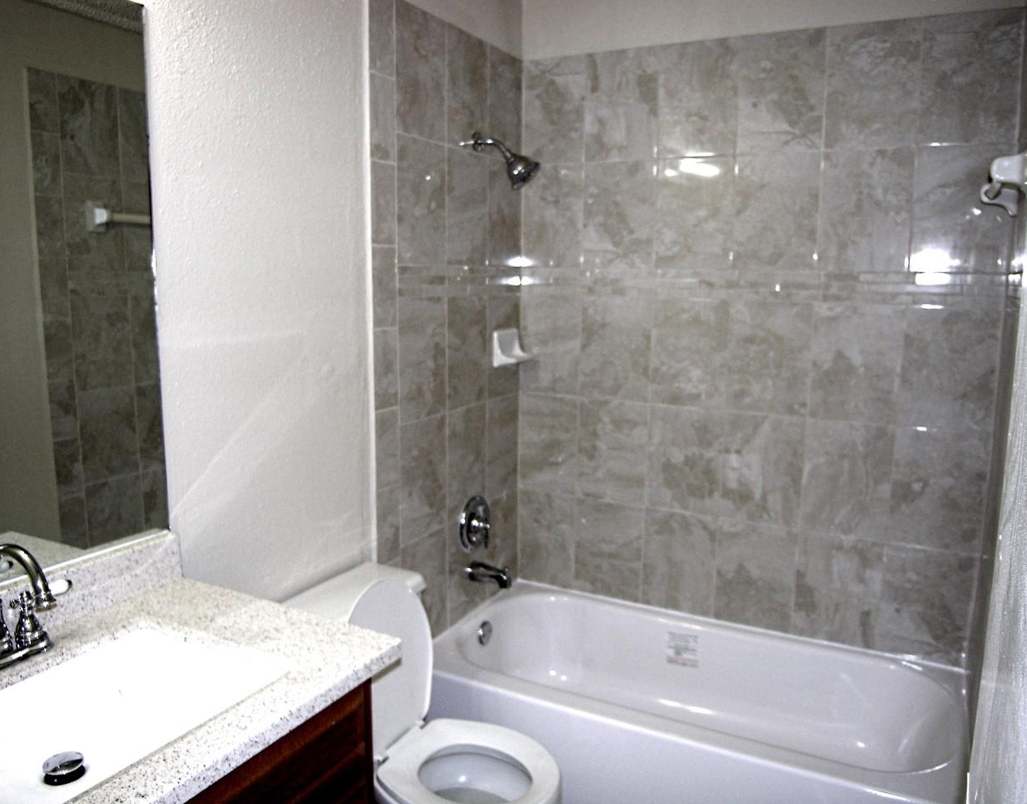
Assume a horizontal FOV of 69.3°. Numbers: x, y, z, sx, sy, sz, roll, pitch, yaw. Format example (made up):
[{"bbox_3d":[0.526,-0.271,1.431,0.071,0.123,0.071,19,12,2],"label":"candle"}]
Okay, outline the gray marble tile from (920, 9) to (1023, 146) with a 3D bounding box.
[{"bbox_3d":[1.234,-0.876,2.016,0.250,0.350,0.010,5,10,27],"label":"gray marble tile"}]

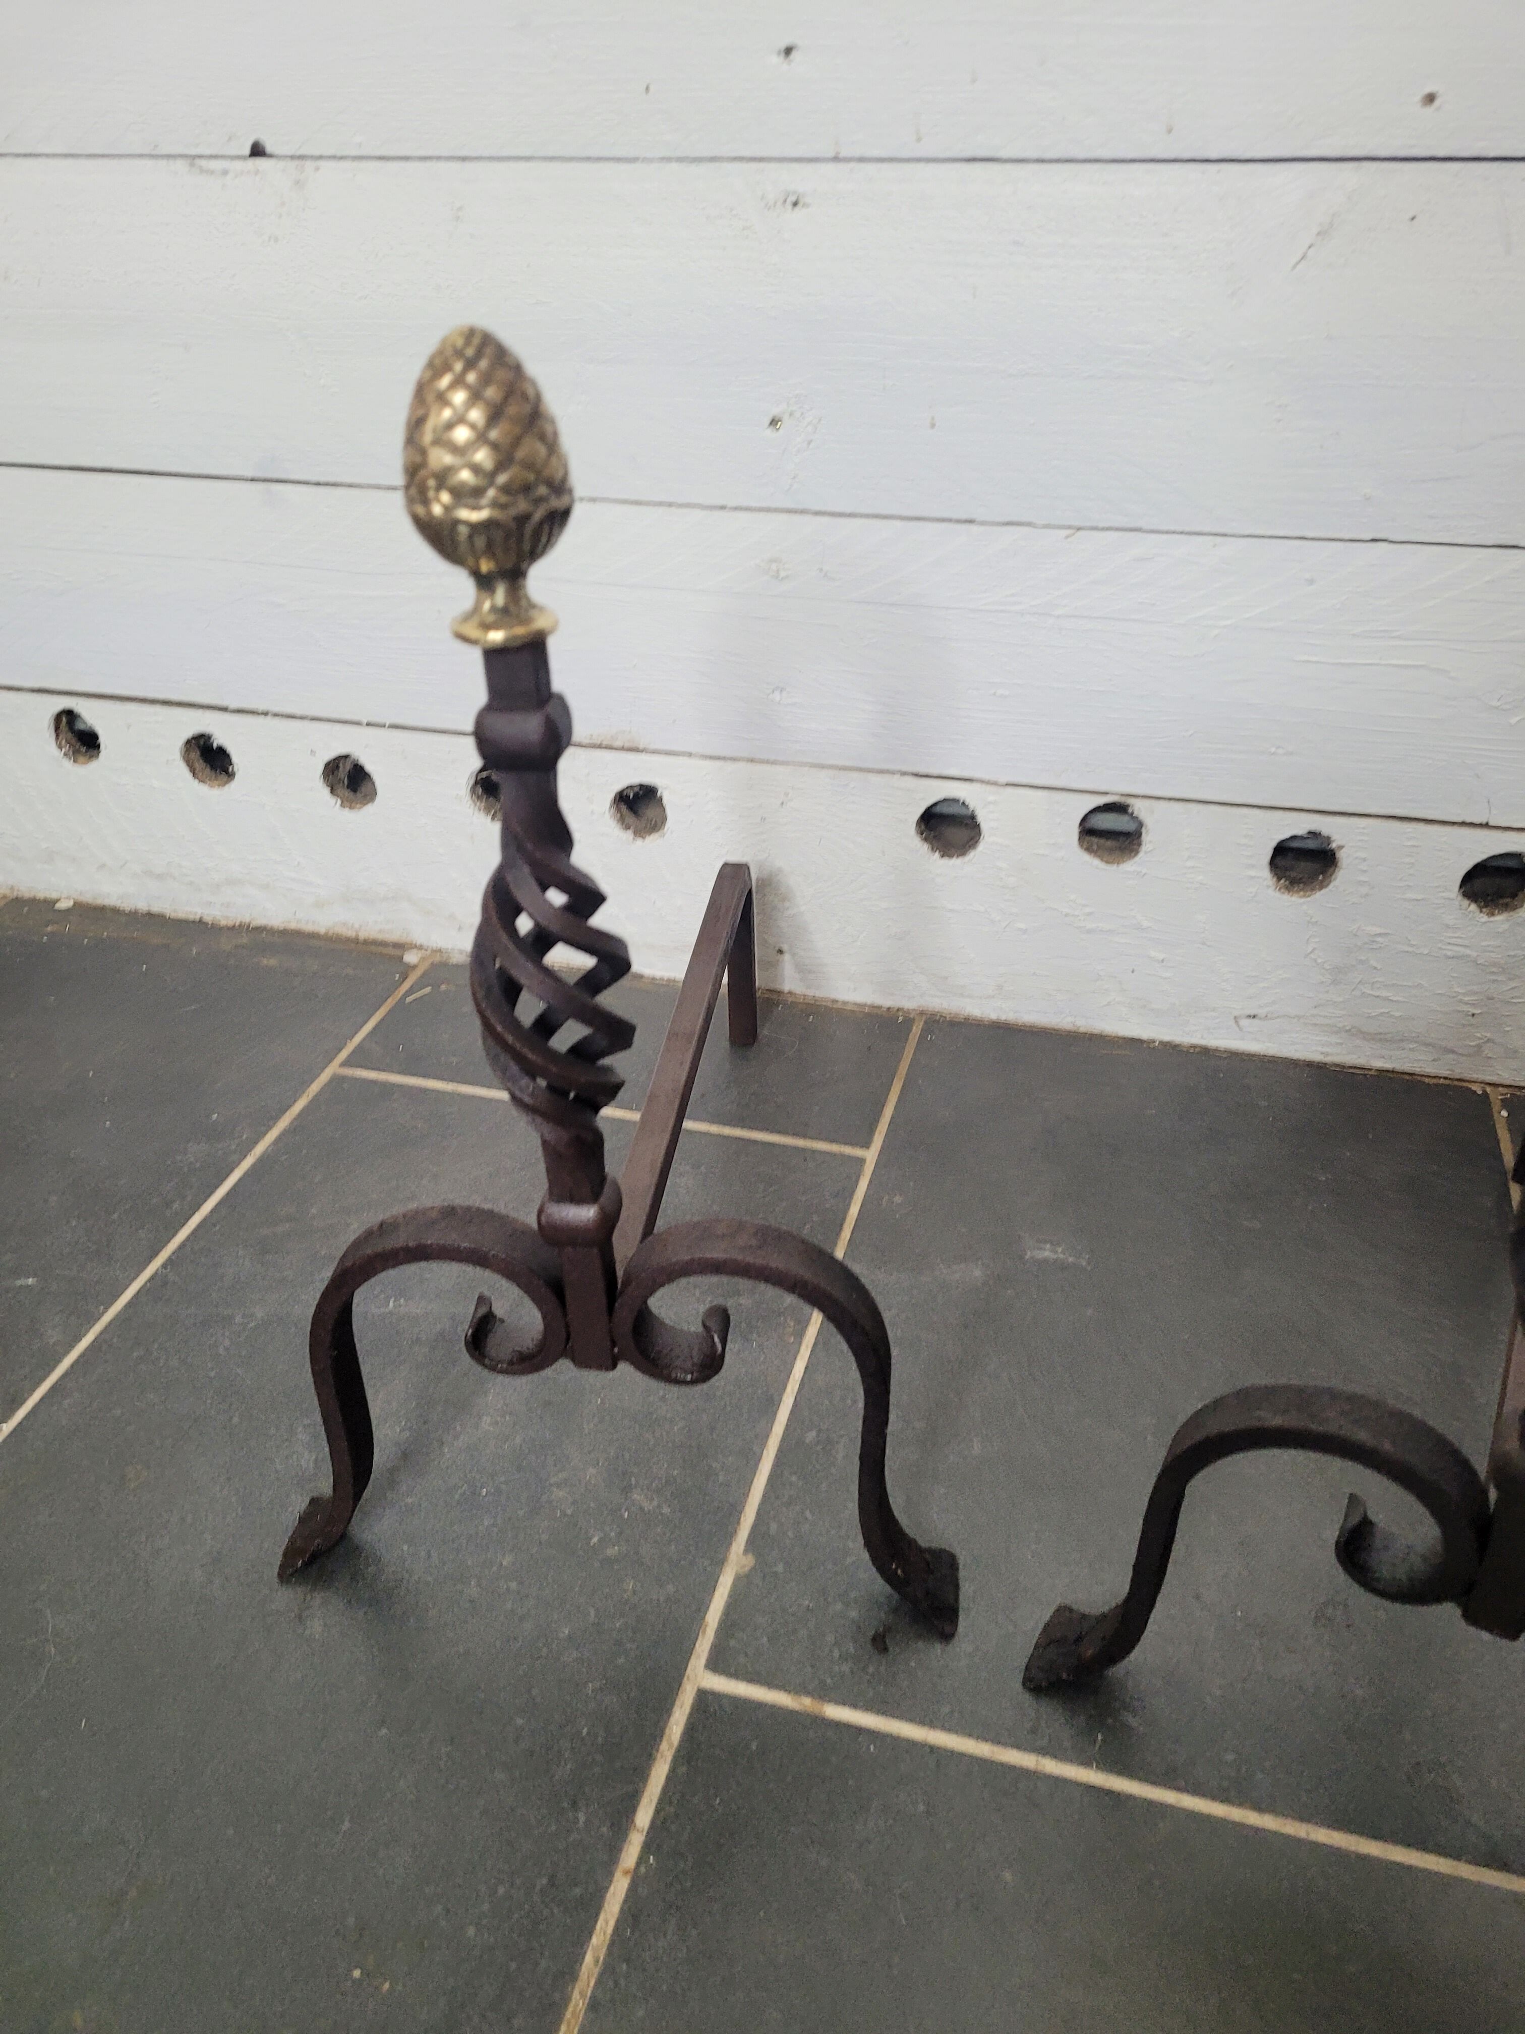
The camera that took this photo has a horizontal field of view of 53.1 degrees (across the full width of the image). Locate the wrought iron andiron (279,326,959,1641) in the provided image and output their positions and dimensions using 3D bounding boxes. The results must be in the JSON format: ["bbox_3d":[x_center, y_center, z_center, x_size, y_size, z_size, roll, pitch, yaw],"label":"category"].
[{"bbox_3d":[-0.035,-0.067,0.596,0.248,0.424,0.377,3,33,6],"label":"wrought iron andiron"}]

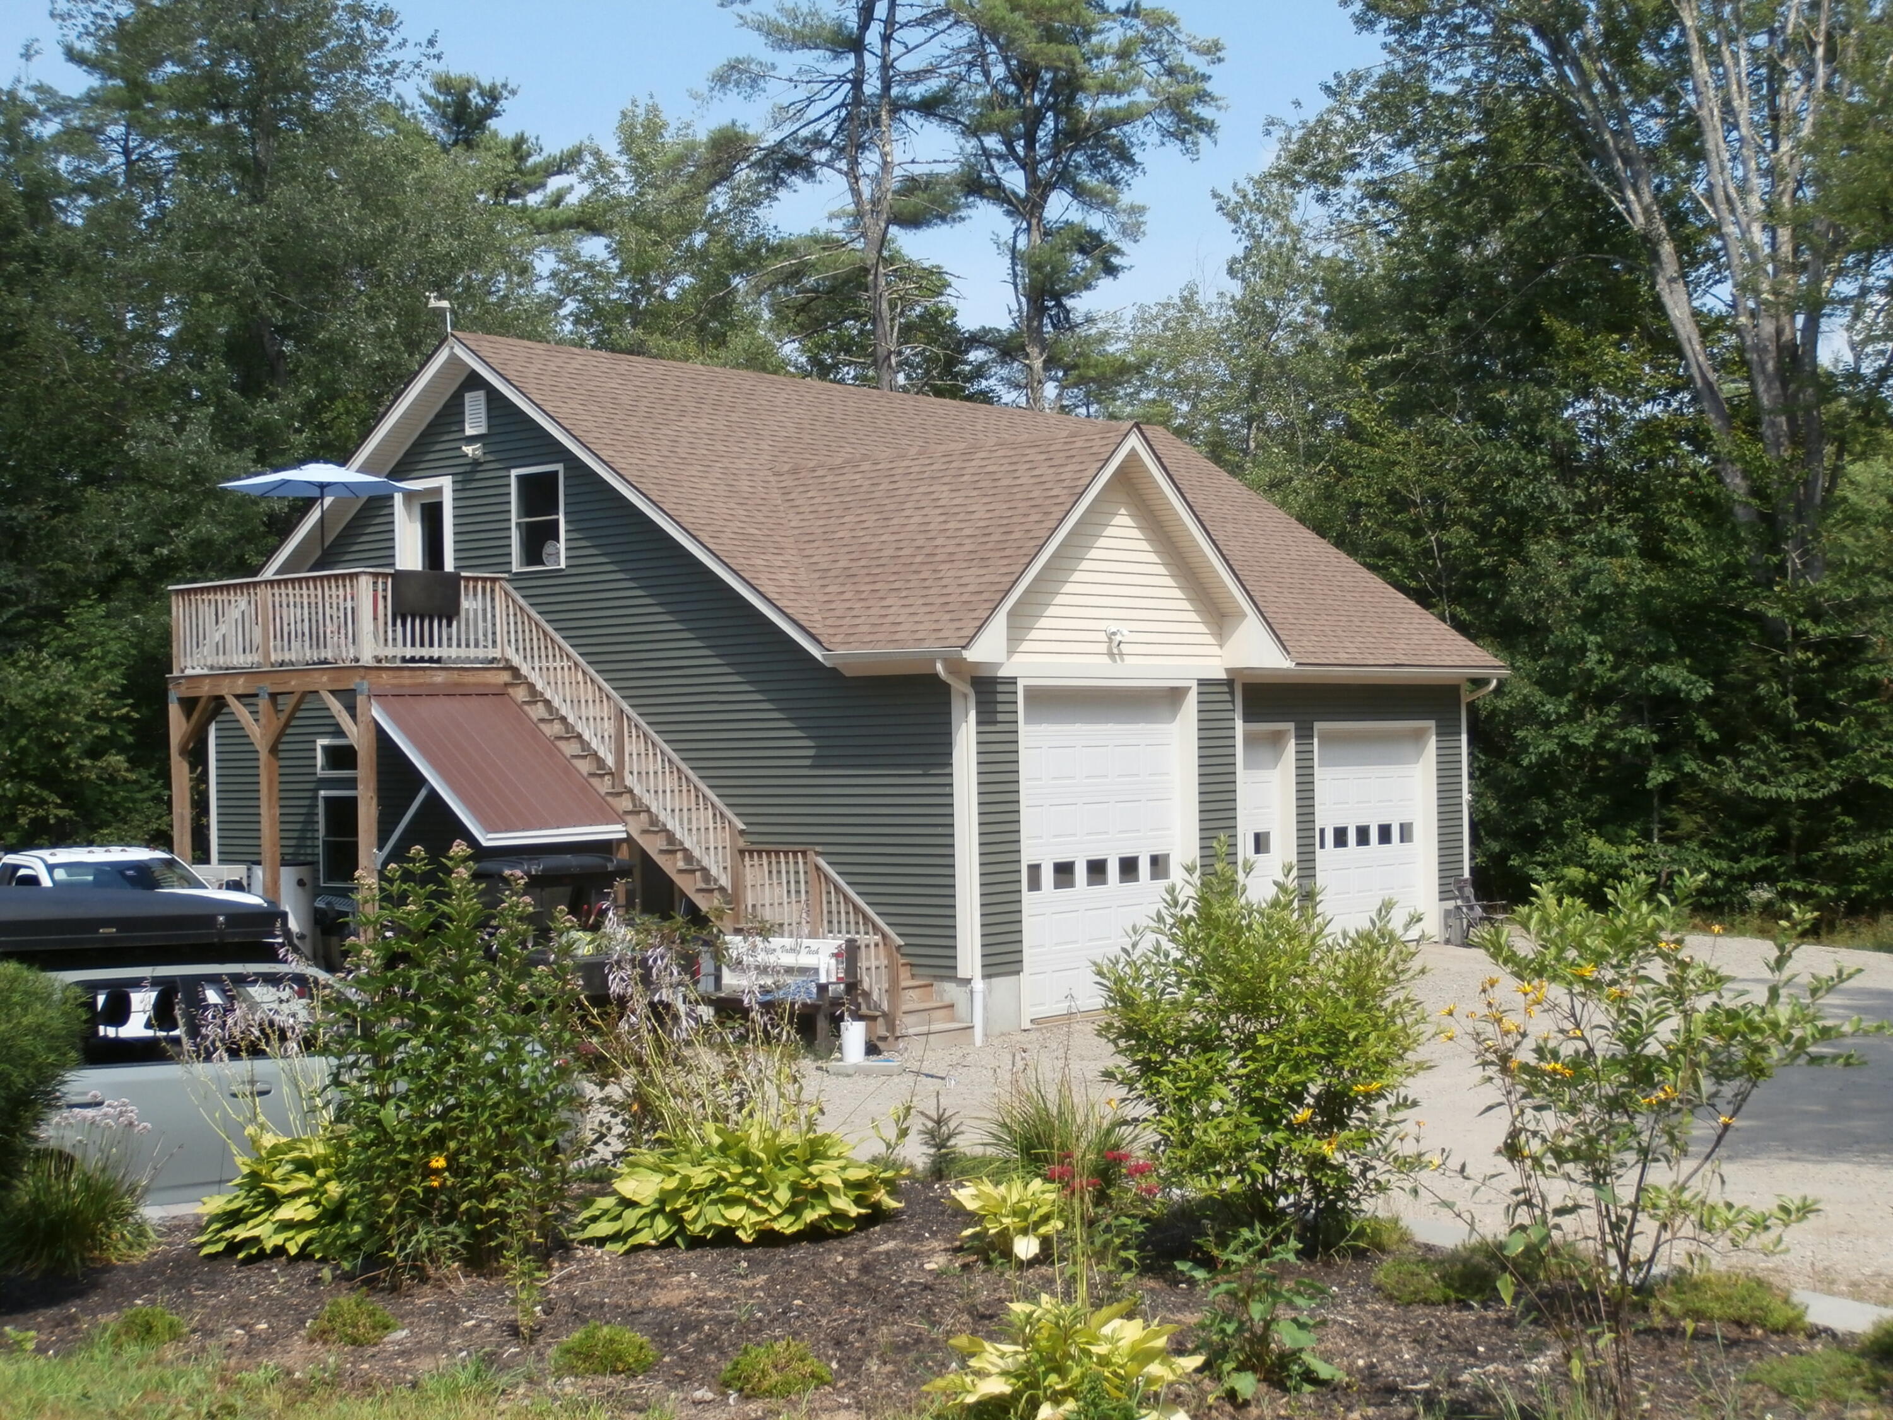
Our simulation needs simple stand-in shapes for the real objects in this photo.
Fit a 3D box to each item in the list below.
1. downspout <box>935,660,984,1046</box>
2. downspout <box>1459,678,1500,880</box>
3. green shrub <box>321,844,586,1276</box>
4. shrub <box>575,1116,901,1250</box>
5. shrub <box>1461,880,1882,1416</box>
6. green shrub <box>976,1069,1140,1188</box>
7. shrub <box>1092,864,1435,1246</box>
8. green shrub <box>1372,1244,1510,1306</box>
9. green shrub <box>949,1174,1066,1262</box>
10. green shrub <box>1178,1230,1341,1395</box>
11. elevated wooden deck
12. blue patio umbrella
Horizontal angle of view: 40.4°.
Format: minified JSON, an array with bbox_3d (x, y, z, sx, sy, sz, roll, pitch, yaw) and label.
[{"bbox_3d":[0.146,1.427,25.499,0.100,3.850,0.590,-2,-1,40],"label":"downspout"},{"bbox_3d":[7.634,1.340,36.809,0.620,3.550,0.120,-2,-1,40],"label":"downspout"},{"bbox_3d":[-1.643,1.134,8.550,0.881,1.376,0.749,-1,-1,-11],"label":"green shrub"},{"bbox_3d":[-0.741,1.655,9.100,1.152,0.430,1.037,-1,-1,-5],"label":"shrub"},{"bbox_3d":[2.060,1.157,7.300,1.193,1.343,1.014,-1,-1,16],"label":"shrub"},{"bbox_3d":[0.414,1.579,9.350,0.586,0.500,0.528,-1,-1,3],"label":"green shrub"},{"bbox_3d":[1.030,1.115,8.400,1.078,1.297,0.992,-1,-1,7],"label":"shrub"},{"bbox_3d":[1.497,1.662,7.800,0.413,0.170,0.351,-1,-1,11],"label":"green shrub"},{"bbox_3d":[0.203,1.668,8.500,0.381,0.270,0.343,-1,-1,1],"label":"green shrub"},{"bbox_3d":[0.828,1.548,6.800,0.430,0.400,0.387,-1,-1,7],"label":"green shrub"},{"bbox_3d":[-4.270,0.959,27.441,9.350,4.880,3.100,-2,-1,40],"label":"elevated wooden deck"},{"bbox_3d":[-7.266,-1.654,29.980,2.260,2.475,2.260,-2,-1,40],"label":"blue patio umbrella"}]

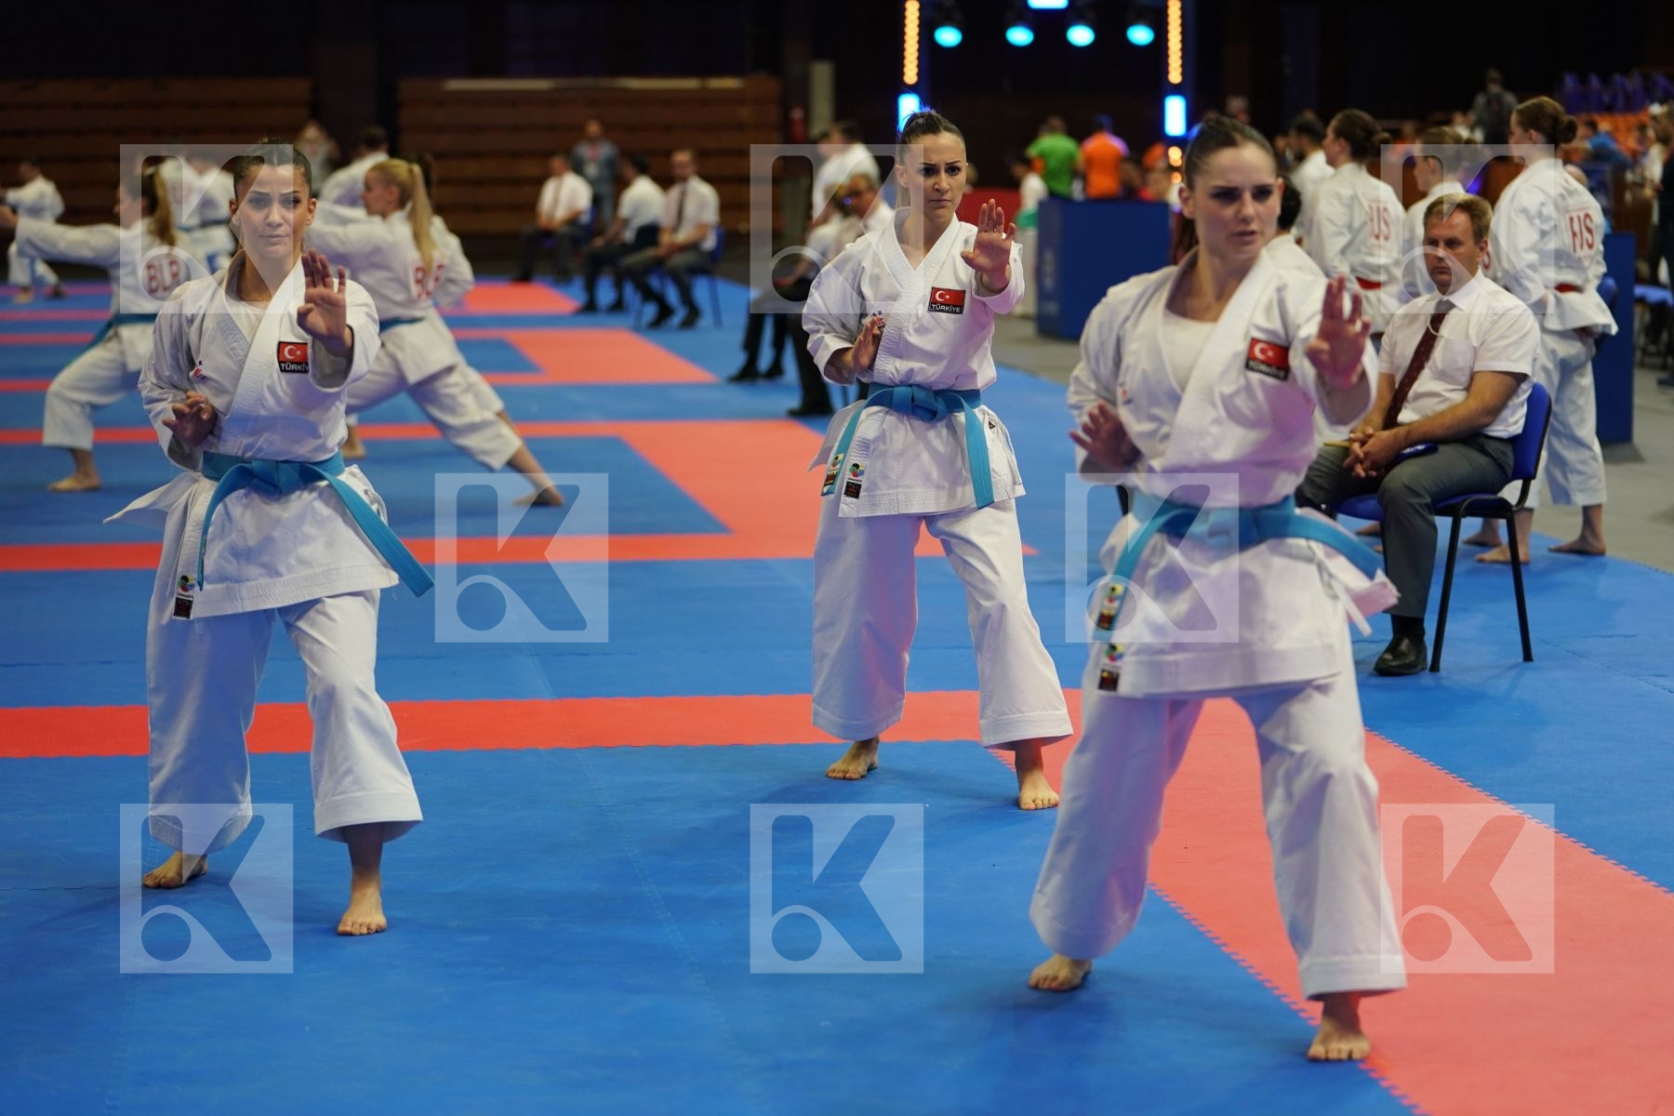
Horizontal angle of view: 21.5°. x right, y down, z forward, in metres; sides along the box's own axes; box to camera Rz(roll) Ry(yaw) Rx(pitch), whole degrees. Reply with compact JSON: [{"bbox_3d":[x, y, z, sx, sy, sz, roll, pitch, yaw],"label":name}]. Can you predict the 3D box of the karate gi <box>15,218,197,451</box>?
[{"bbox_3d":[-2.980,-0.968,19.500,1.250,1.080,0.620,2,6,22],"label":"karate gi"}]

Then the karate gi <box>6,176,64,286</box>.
[{"bbox_3d":[-7.822,-3.183,43.100,0.620,1.070,0.500,-4,6,-32],"label":"karate gi"}]

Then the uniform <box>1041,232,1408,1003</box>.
[{"bbox_3d":[0.655,0.102,7.580,0.640,1.250,0.850,0,5,7],"label":"uniform"}]

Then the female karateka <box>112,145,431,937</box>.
[{"bbox_3d":[-1.122,-0.067,8.740,0.620,1.510,0.840,-1,5,-2],"label":"female karateka"}]

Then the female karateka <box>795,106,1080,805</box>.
[{"bbox_3d":[0.245,-0.251,10.250,0.630,1.560,0.920,0,5,5],"label":"female karateka"}]

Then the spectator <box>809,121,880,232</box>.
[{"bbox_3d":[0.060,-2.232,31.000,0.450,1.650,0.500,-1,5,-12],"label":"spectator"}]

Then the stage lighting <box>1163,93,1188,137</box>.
[{"bbox_3d":[4.099,-5.356,53.500,0.270,0.490,0.180,1,6,12],"label":"stage lighting"}]

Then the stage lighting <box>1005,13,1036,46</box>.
[{"bbox_3d":[1.810,-5.225,43.500,0.310,0.400,0.290,0,5,2],"label":"stage lighting"}]

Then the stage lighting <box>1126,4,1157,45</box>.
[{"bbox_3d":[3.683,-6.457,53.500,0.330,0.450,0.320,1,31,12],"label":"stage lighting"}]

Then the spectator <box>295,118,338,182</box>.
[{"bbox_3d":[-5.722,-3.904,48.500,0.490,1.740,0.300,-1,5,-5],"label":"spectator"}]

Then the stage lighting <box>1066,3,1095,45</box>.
[{"bbox_3d":[2.402,-5.250,43.500,0.310,0.420,0.290,0,5,2],"label":"stage lighting"}]

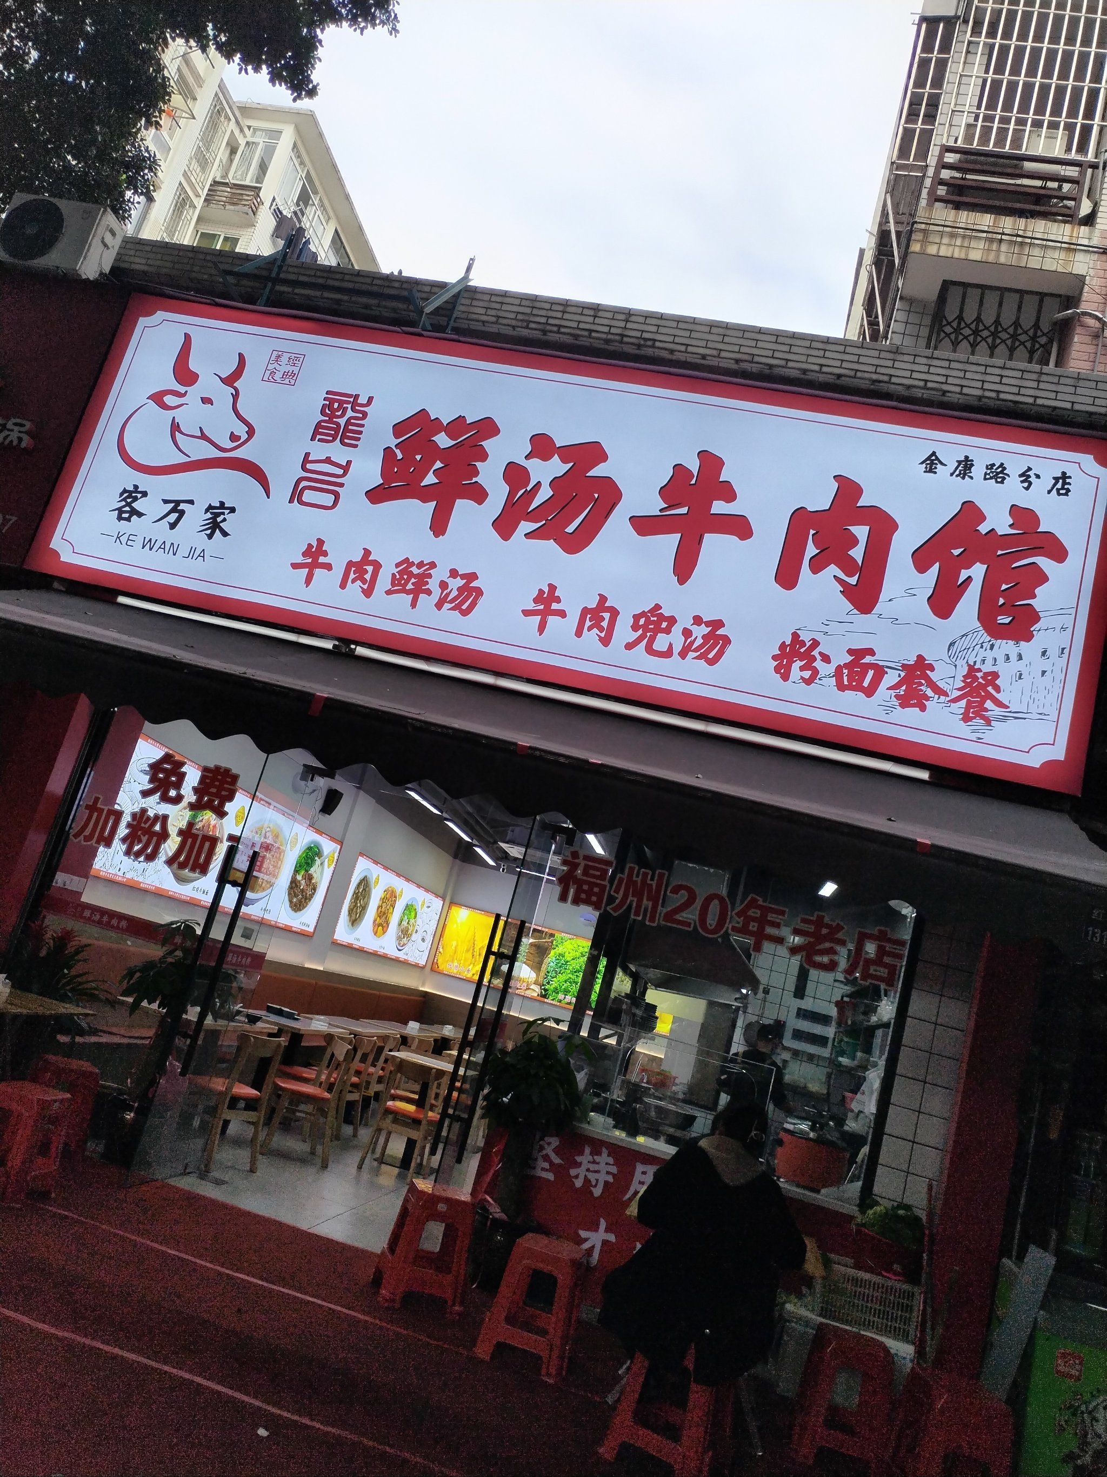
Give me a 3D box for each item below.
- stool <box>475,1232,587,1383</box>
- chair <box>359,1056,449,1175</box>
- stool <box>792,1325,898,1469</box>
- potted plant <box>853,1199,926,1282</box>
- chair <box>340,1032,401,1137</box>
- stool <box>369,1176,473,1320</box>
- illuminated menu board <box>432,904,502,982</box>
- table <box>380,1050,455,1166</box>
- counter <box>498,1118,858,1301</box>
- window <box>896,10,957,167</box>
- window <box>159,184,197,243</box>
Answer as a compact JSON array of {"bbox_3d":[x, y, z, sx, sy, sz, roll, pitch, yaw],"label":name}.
[{"bbox_3d":[-0.078,2.424,4.777,0.360,0.465,0.340,13,-13,8],"label":"stool"},{"bbox_3d":[-1.063,2.763,8.082,0.430,0.785,0.490,12,-13,13],"label":"chair"},{"bbox_3d":[1.183,2.735,4.645,0.360,0.465,0.340,16,-13,-4],"label":"stool"},{"bbox_3d":[1.611,2.410,5.355,0.310,0.300,0.290,13,-13,11],"label":"potted plant"},{"bbox_3d":[-1.760,3.014,9.954,0.490,0.785,0.430,13,-13,11],"label":"chair"},{"bbox_3d":[-0.589,2.394,5.236,0.360,0.465,0.340,18,-13,-12],"label":"stool"},{"bbox_3d":[-1.187,2.883,15.560,0.850,0.950,0.050,13,-13,11],"label":"illuminated menu board"},{"bbox_3d":[-1.025,2.913,8.624,0.650,0.760,0.650,13,-13,11],"label":"table"},{"bbox_3d":[0.571,2.625,5.876,1.860,0.900,0.580,13,-13,11],"label":"counter"},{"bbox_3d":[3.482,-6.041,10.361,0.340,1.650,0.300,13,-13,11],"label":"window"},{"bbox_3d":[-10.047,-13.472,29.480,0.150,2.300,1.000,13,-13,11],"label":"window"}]

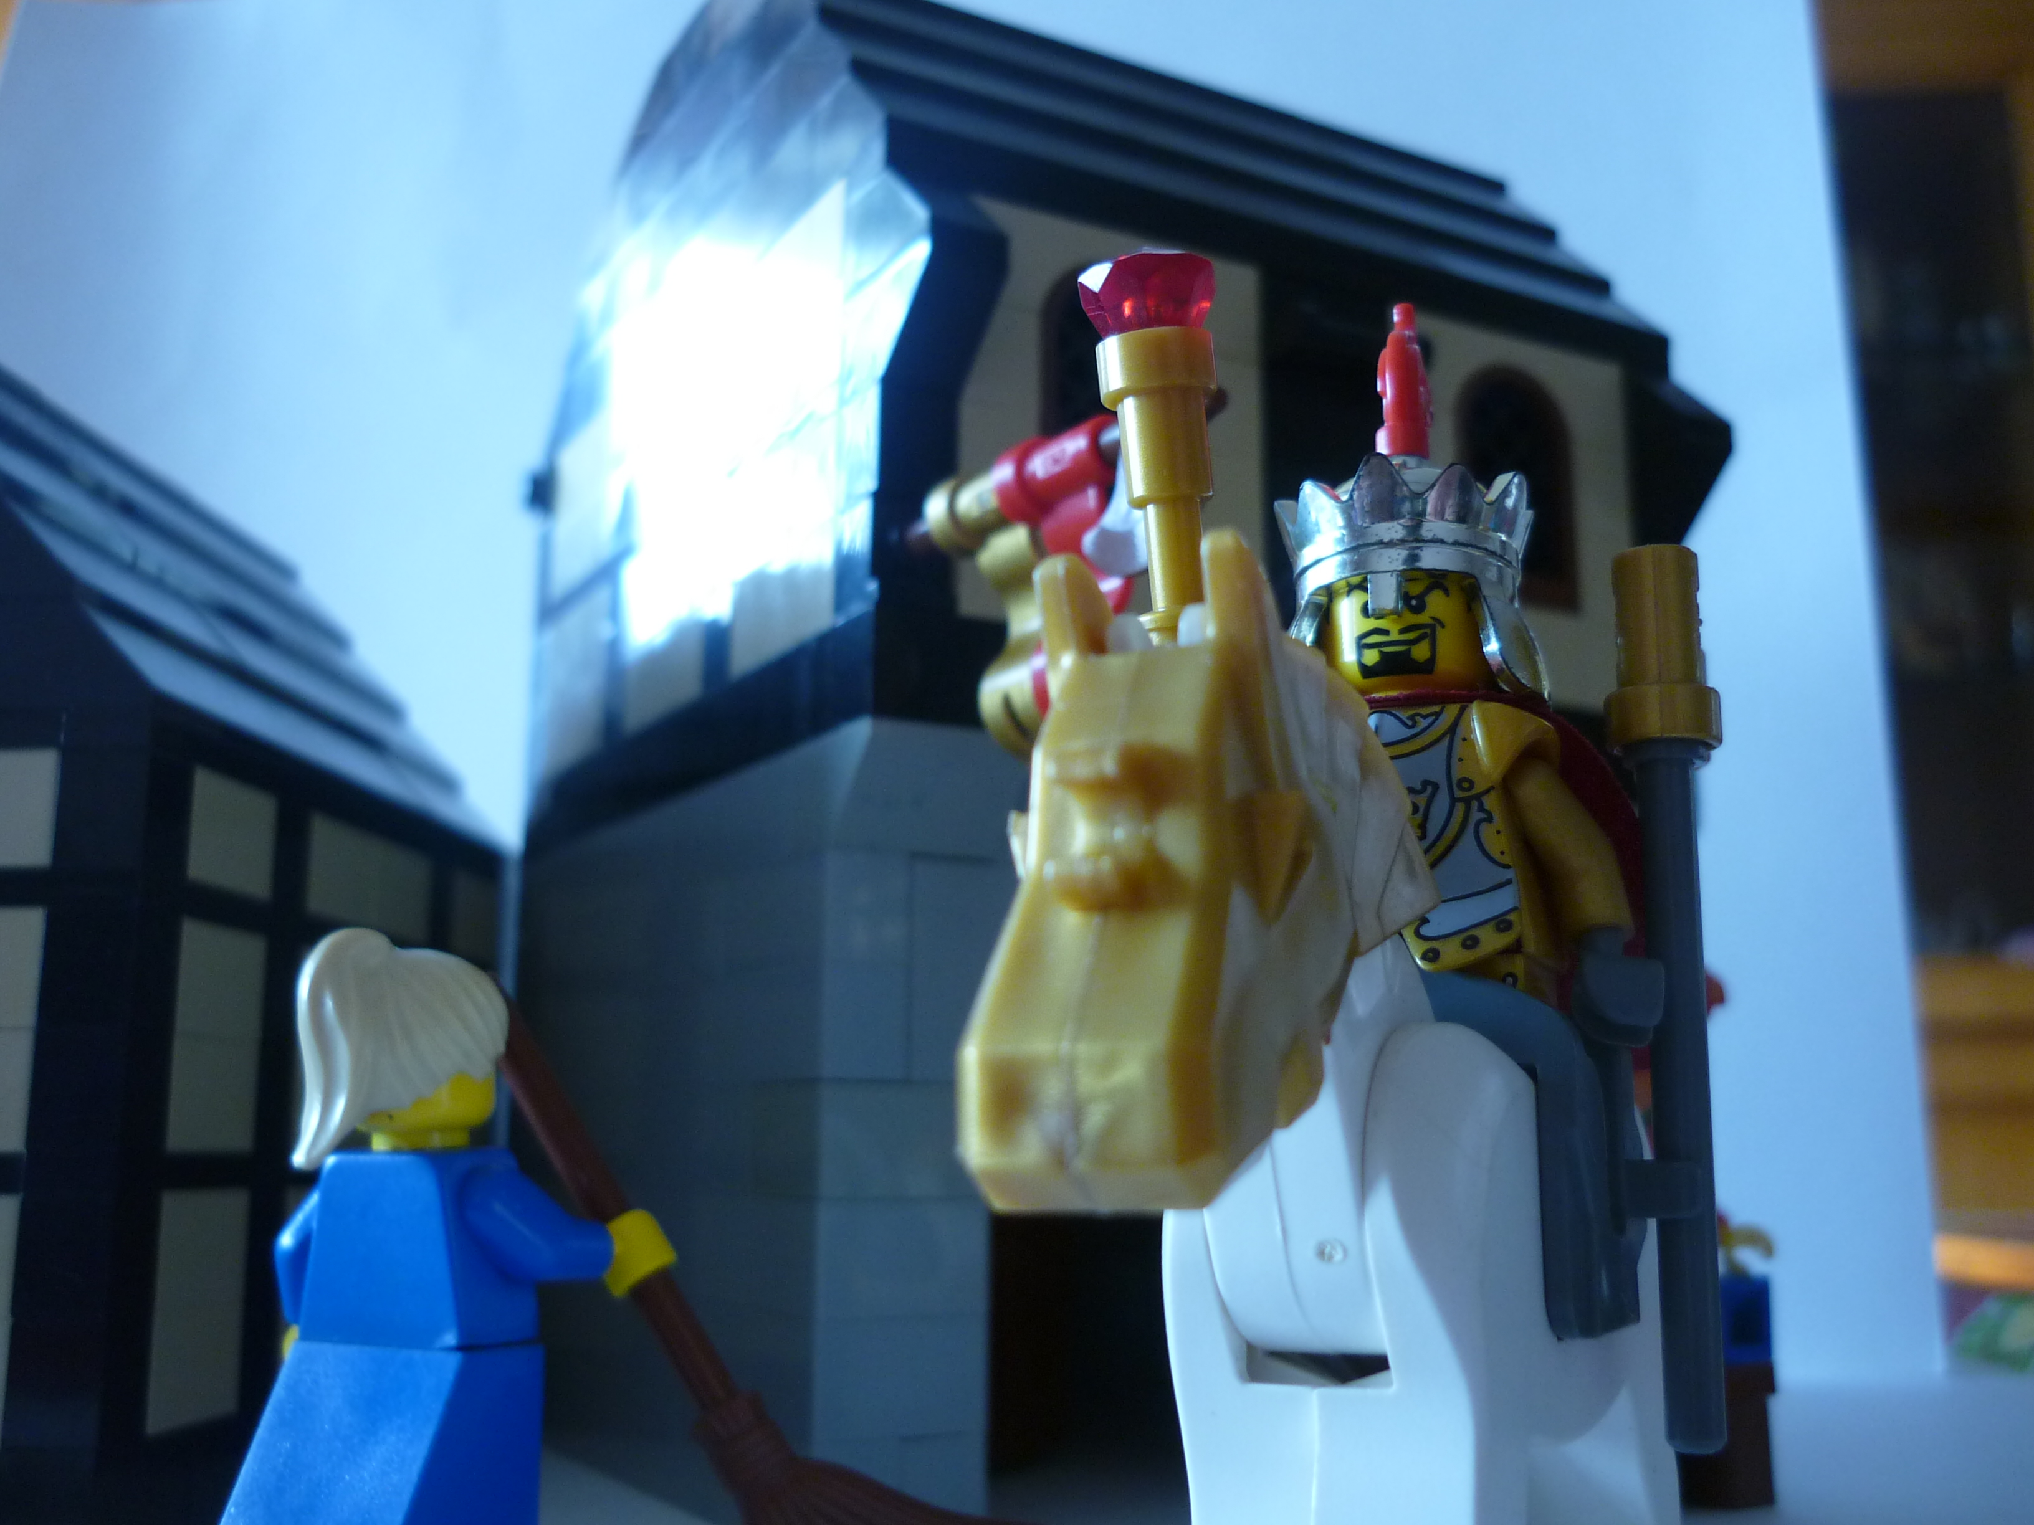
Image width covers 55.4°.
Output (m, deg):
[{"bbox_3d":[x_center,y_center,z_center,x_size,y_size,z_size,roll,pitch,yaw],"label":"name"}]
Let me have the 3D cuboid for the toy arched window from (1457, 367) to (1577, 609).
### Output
[{"bbox_3d":[0.049,-0.028,0.200,0.016,0.025,0.008,6,-12,-29],"label":"toy arched window"}]

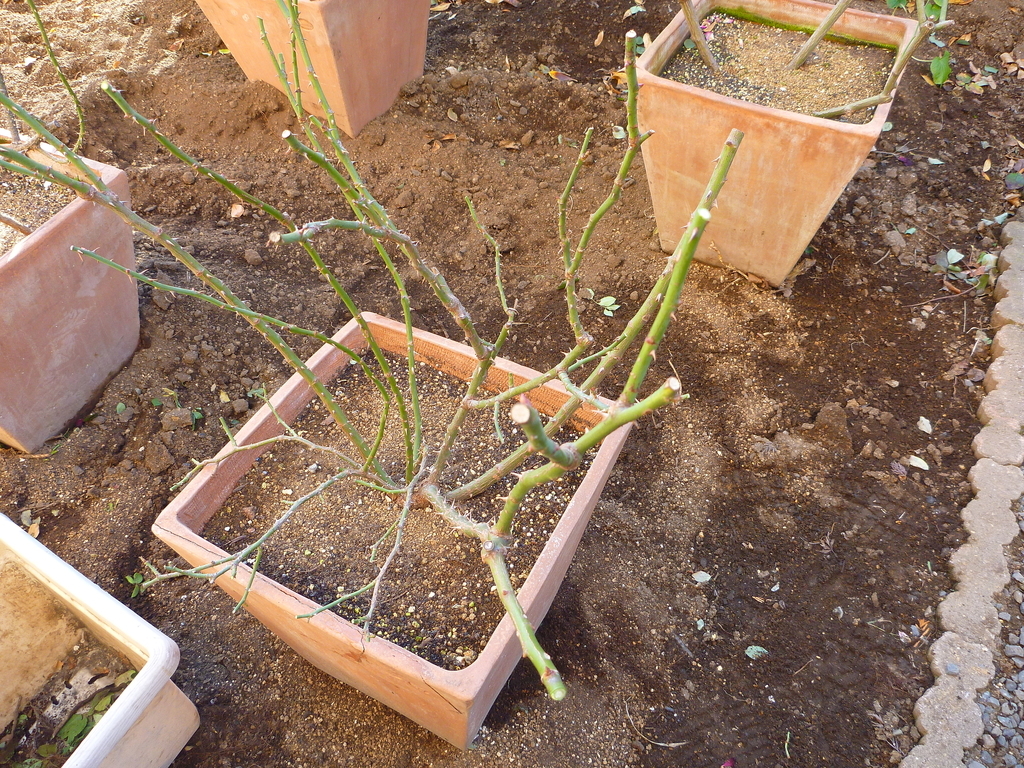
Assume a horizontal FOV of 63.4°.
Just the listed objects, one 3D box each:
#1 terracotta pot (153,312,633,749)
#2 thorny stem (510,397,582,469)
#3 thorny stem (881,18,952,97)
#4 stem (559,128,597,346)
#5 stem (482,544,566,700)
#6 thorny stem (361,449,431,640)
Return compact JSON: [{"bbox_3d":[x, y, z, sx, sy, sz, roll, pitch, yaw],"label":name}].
[{"bbox_3d":[-0.126,0.246,1.147,0.418,0.430,0.410,21,51,19],"label":"terracotta pot"},{"bbox_3d":[0.033,0.051,0.773,0.021,0.095,0.016,-48,44,-1],"label":"thorny stem"},{"bbox_3d":[0.644,-0.529,1.334,0.041,0.137,0.021,41,28,6],"label":"thorny stem"},{"bbox_3d":[0.067,-0.149,0.882,0.035,0.244,0.015,1,32,4],"label":"stem"},{"bbox_3d":[0.007,0.213,0.765,0.017,0.017,0.215,-23,26,-6],"label":"stem"},{"bbox_3d":[-0.120,0.159,0.891,0.014,0.021,0.246,19,42,-4],"label":"thorny stem"}]

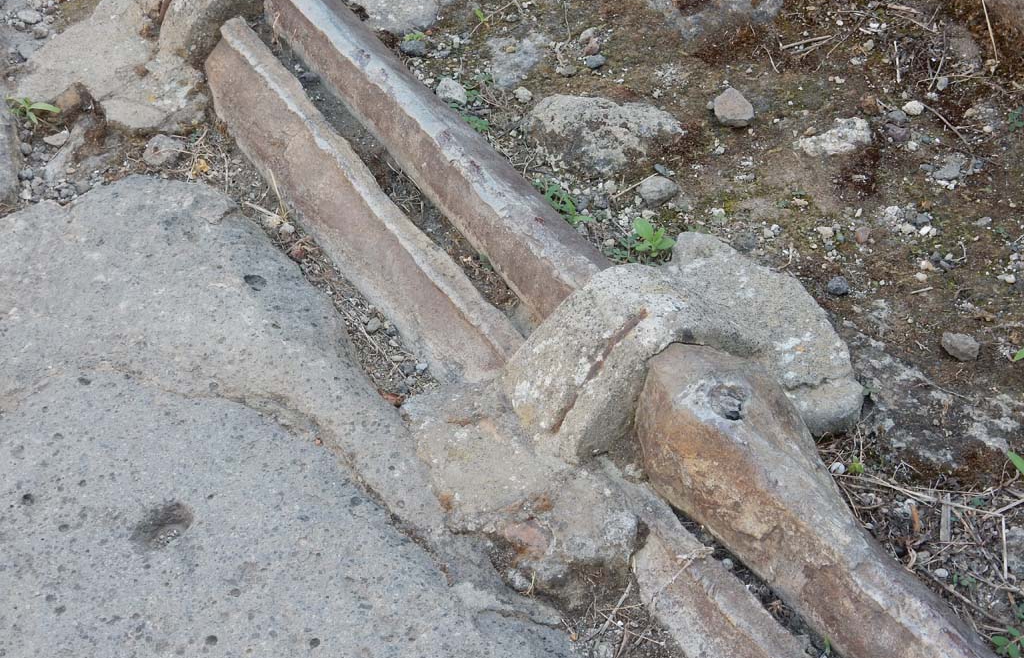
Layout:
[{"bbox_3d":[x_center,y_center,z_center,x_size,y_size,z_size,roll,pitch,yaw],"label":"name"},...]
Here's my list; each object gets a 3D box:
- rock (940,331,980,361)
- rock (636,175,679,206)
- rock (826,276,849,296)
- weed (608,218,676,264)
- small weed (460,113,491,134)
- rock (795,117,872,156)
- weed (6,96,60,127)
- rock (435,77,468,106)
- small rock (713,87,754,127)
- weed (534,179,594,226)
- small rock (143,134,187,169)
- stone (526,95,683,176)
[{"bbox_3d":[0.528,0.021,2.473,0.044,0.023,0.029,9,39,12],"label":"rock"},{"bbox_3d":[0.162,-0.154,2.337,0.047,0.028,0.038,0,38,0],"label":"rock"},{"bbox_3d":[0.343,-0.046,2.206,0.026,0.018,0.022,0,38,0],"label":"rock"},{"bbox_3d":[0.163,-0.111,2.630,0.085,0.036,0.057,0,38,0],"label":"weed"},{"bbox_3d":[-0.043,-0.240,2.453,0.035,0.020,0.035,0,38,0],"label":"small weed"},{"bbox_3d":[0.371,-0.222,2.424,0.095,0.028,0.055,-13,40,-16],"label":"rock"},{"bbox_3d":[-0.655,-0.298,2.874,0.074,0.030,0.045,0,38,0],"label":"weed"},{"bbox_3d":[-0.072,-0.283,2.504,0.037,0.026,0.034,0,38,0],"label":"rock"},{"bbox_3d":[0.303,-0.303,2.876,0.056,0.037,0.043,0,38,0],"label":"small rock"},{"bbox_3d":[0.058,-0.139,2.313,0.066,0.035,0.060,20,42,23],"label":"weed"},{"bbox_3d":[-0.463,-0.236,2.797,0.058,0.029,0.039,0,38,0],"label":"small rock"},{"bbox_3d":[0.106,-0.221,2.399,0.178,0.060,0.125,6,38,8],"label":"stone"}]

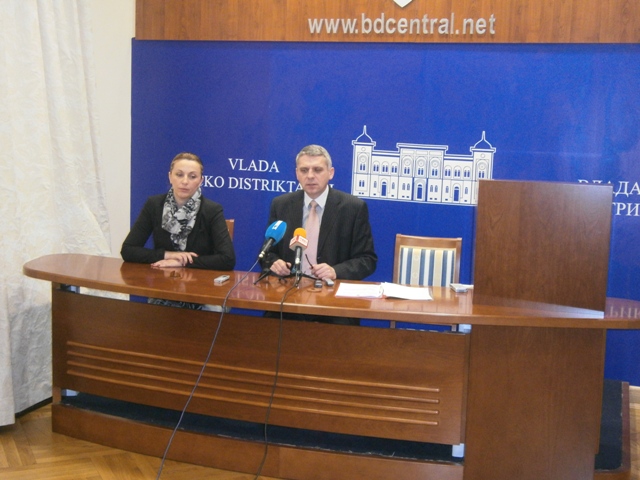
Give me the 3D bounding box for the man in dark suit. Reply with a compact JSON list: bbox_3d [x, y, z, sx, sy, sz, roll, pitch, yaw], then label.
[{"bbox_3d":[-0.045,0.228,4.350,0.580,1.360,0.750,3,8,10],"label":"man in dark suit"}]

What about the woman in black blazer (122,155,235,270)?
[{"bbox_3d":[-0.770,0.215,4.570,0.570,1.290,0.720,3,8,8],"label":"woman in black blazer"}]

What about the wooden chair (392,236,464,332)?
[{"bbox_3d":[0.500,0.470,4.420,0.420,0.930,0.500,4,8,12],"label":"wooden chair"}]

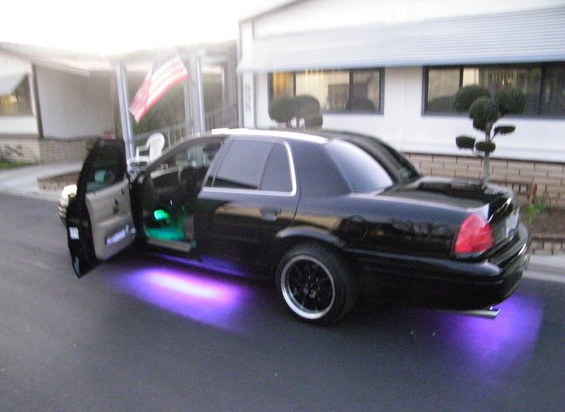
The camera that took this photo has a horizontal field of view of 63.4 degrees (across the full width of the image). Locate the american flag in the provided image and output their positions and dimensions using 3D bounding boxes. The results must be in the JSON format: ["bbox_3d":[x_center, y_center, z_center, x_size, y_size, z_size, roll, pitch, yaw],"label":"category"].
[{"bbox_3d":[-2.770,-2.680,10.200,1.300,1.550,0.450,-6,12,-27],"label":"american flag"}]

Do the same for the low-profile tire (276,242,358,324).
[{"bbox_3d":[0.281,0.623,3.700,0.690,0.690,0.250,6,12,34],"label":"low-profile tire"}]

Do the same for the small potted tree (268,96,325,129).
[{"bbox_3d":[0.235,-1.070,8.200,0.930,1.700,0.880,-1,10,0],"label":"small potted tree"}]

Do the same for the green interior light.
[{"bbox_3d":[-1.315,0.093,4.970,0.190,0.120,0.100,-1,10,0],"label":"green interior light"}]

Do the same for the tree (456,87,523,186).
[{"bbox_3d":[2.880,-0.770,6.380,0.920,1.750,0.850,4,11,24],"label":"tree"}]

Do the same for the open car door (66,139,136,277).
[{"bbox_3d":[-1.580,-0.040,4.270,0.230,1.120,1.080,0,10,2],"label":"open car door"}]

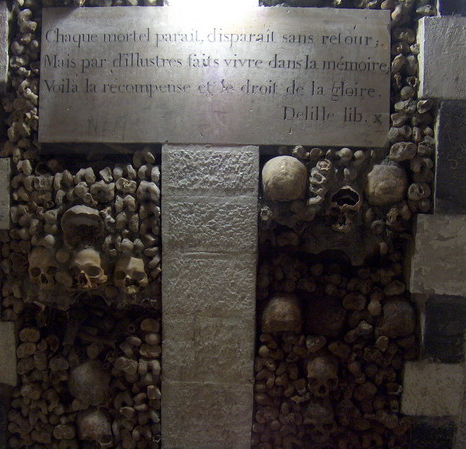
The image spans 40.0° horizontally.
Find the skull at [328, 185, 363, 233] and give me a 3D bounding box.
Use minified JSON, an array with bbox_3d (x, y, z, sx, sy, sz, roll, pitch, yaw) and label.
[{"bbox_3d":[0.376,-0.053,2.140,0.130,0.160,0.165,2,6,14],"label":"skull"}]

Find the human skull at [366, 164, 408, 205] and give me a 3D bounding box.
[{"bbox_3d":[0.508,-0.133,2.130,0.137,0.142,0.170,1,6,3],"label":"human skull"}]

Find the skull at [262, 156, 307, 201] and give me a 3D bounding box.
[{"bbox_3d":[0.171,-0.152,2.120,0.145,0.145,0.175,1,6,0],"label":"skull"}]

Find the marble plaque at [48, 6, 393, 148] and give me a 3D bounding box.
[{"bbox_3d":[-0.059,-0.467,2.030,1.100,0.430,0.050,1,4,0],"label":"marble plaque"}]

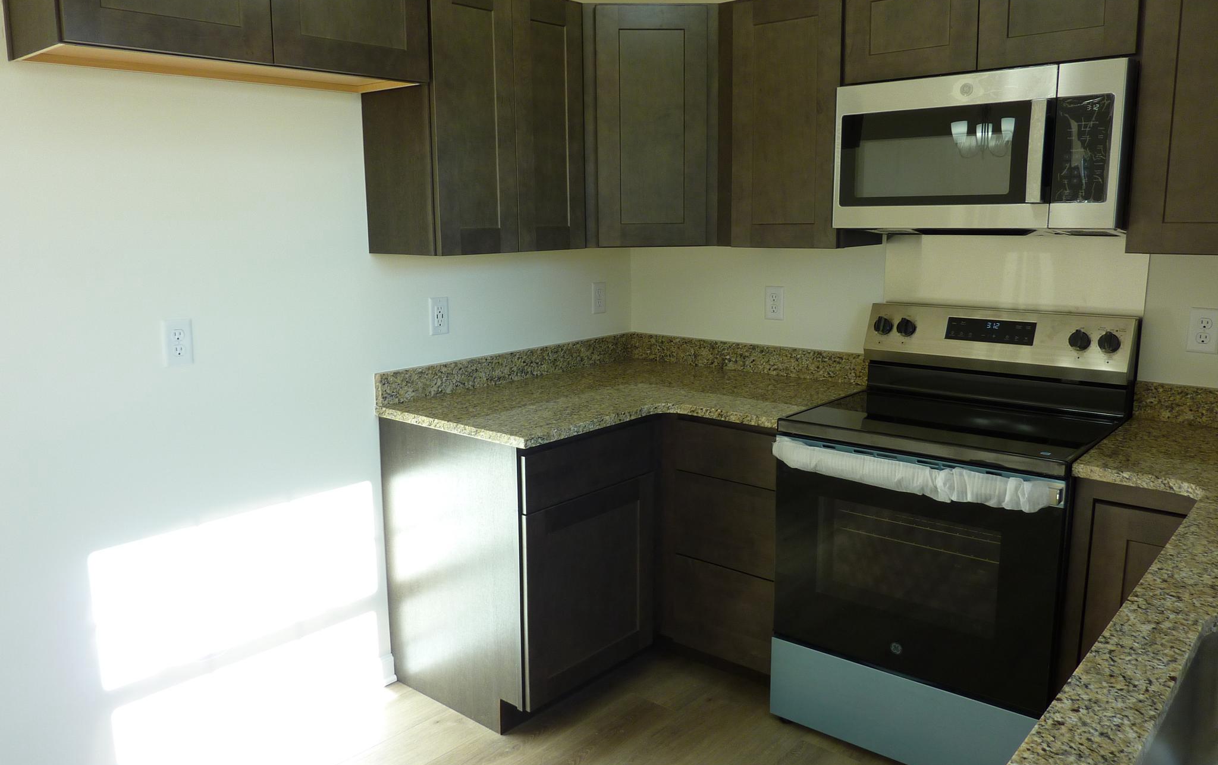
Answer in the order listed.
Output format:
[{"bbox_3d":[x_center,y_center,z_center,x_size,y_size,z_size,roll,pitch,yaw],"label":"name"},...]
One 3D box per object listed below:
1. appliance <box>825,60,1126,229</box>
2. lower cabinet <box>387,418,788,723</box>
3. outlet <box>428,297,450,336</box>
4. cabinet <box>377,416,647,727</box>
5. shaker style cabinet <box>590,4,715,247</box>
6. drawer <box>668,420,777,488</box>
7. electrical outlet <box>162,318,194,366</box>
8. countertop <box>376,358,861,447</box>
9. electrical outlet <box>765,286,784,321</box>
[{"bbox_3d":[1.065,-0.637,2.470,0.759,0.409,0.389,8,14,39],"label":"appliance"},{"bbox_3d":[0.100,0.503,2.915,1.062,0.874,1.242,8,13,40],"label":"lower cabinet"},{"bbox_3d":[-0.548,-0.215,2.857,0.010,0.118,0.073,8,14,39],"label":"outlet"},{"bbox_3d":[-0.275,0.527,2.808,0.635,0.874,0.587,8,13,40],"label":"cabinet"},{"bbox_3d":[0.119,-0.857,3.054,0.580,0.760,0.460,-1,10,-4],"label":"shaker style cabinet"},{"bbox_3d":[0.517,0.177,2.842,0.366,0.160,0.508,8,14,39],"label":"drawer"},{"bbox_3d":[-1.091,-0.100,2.218,0.010,0.117,0.073,8,14,39],"label":"electrical outlet"},{"bbox_3d":[0.093,0.057,2.833,1.062,0.034,1.246,8,13,40],"label":"countertop"},{"bbox_3d":[0.593,-0.283,3.159,0.071,0.117,0.012,8,13,40],"label":"electrical outlet"}]

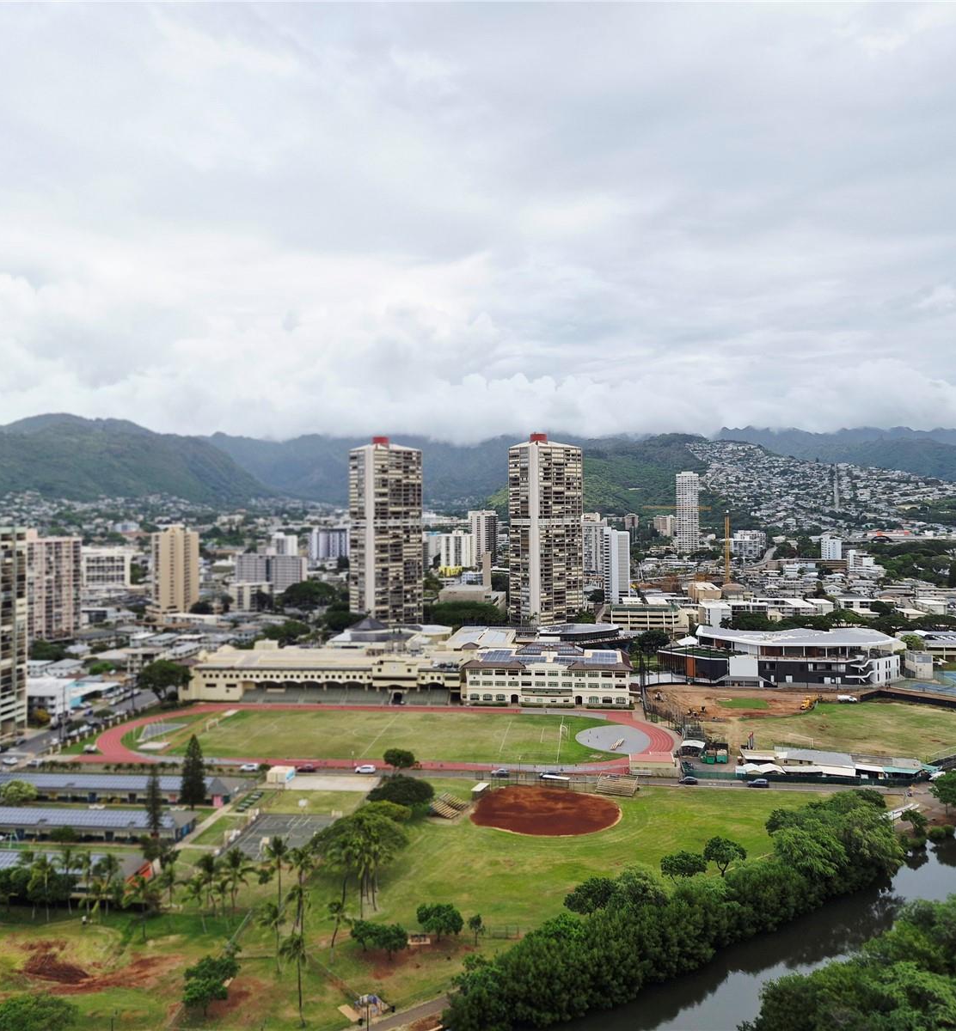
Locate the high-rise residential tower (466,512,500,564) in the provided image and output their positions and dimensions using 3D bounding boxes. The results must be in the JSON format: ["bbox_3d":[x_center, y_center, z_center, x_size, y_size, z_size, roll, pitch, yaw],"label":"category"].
[{"bbox_3d":[7.663,29.259,1185.000,28.000,70.000,27.000,-1,0,30],"label":"high-rise residential tower"}]

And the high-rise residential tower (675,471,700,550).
[{"bbox_3d":[265.222,-2.716,1155.000,27.000,104.000,25.000,0,0,5],"label":"high-rise residential tower"}]

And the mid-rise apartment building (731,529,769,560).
[{"bbox_3d":[328.890,35.890,1110.000,43.000,36.540,30.000,0,0,5],"label":"mid-rise apartment building"}]

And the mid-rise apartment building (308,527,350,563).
[{"bbox_3d":[-175.410,35.400,1085.000,47.000,42.740,22.000,0,0,-15],"label":"mid-rise apartment building"}]

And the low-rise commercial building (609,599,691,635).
[{"bbox_3d":[96.100,58.000,516.830,42.000,19.000,34.000,0,0,5],"label":"low-rise commercial building"}]

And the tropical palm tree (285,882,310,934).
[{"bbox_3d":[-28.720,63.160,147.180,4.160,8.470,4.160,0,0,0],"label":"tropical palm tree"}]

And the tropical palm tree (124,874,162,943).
[{"bbox_3d":[-53.290,62.440,145.500,6.000,10.780,6.000,0,0,0],"label":"tropical palm tree"}]

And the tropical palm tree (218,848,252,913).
[{"bbox_3d":[-40.279,60.685,151.580,5.520,11.050,5.520,0,0,6],"label":"tropical palm tree"}]

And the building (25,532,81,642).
[{"bbox_3d":[-242.190,38.510,512.060,17.000,61.000,33.450,0,0,30],"label":"building"}]

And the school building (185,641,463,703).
[{"bbox_3d":[-54.750,59.620,347.830,102.000,16.500,35.000,0,0,5],"label":"school building"}]

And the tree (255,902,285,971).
[{"bbox_3d":[-29.915,60.801,132.170,4.350,10.490,4.350,0,0,6],"label":"tree"}]

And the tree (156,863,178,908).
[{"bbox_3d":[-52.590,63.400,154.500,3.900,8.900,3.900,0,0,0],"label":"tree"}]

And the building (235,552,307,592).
[{"bbox_3d":[-167.648,47.534,743.821,55.700,33.500,15.000,0,0,7],"label":"building"}]

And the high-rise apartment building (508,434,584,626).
[{"bbox_3d":[39.790,10.180,533.000,38.000,115.000,23.000,0,0,-37],"label":"high-rise apartment building"}]

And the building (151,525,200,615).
[{"bbox_3d":[-200.620,37.750,607.650,24.500,62.500,24.500,0,0,-30],"label":"building"}]

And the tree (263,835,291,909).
[{"bbox_3d":[-34.300,61.260,156.000,4.600,13.390,4.600,0,0,0],"label":"tree"}]

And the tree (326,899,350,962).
[{"bbox_3d":[-20.840,62.660,137.530,3.560,9.370,3.560,0,0,0],"label":"tree"}]

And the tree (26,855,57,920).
[{"bbox_3d":[-72.380,62.100,152.100,4.830,10.990,4.830,0,0,0],"label":"tree"}]

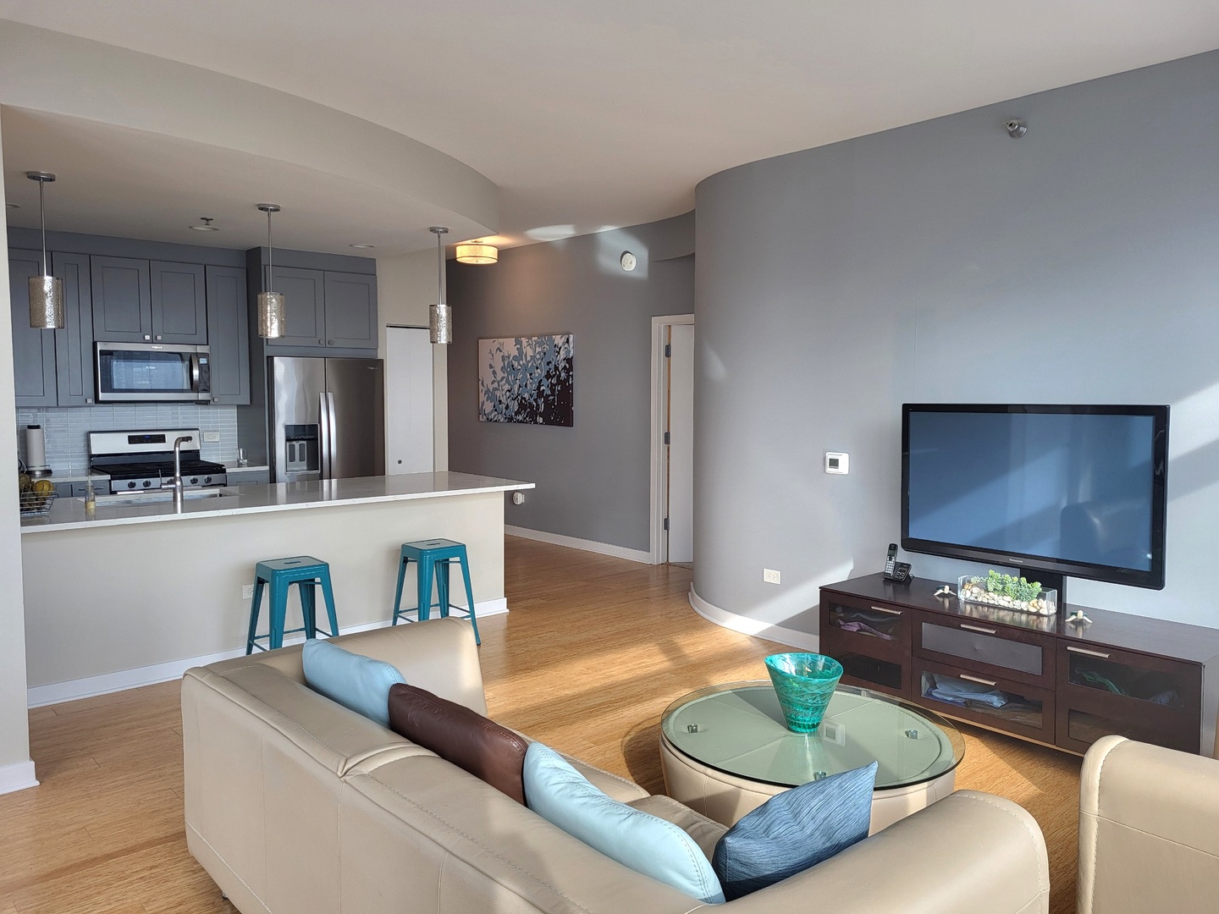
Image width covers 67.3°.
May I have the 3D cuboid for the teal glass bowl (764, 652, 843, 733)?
[{"bbox_3d":[0.682,0.840,3.206,0.279,0.226,0.279,0,4,0],"label":"teal glass bowl"}]

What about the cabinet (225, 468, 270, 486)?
[{"bbox_3d":[-2.914,0.539,7.092,0.309,0.885,0.610,-4,6,-42],"label":"cabinet"}]

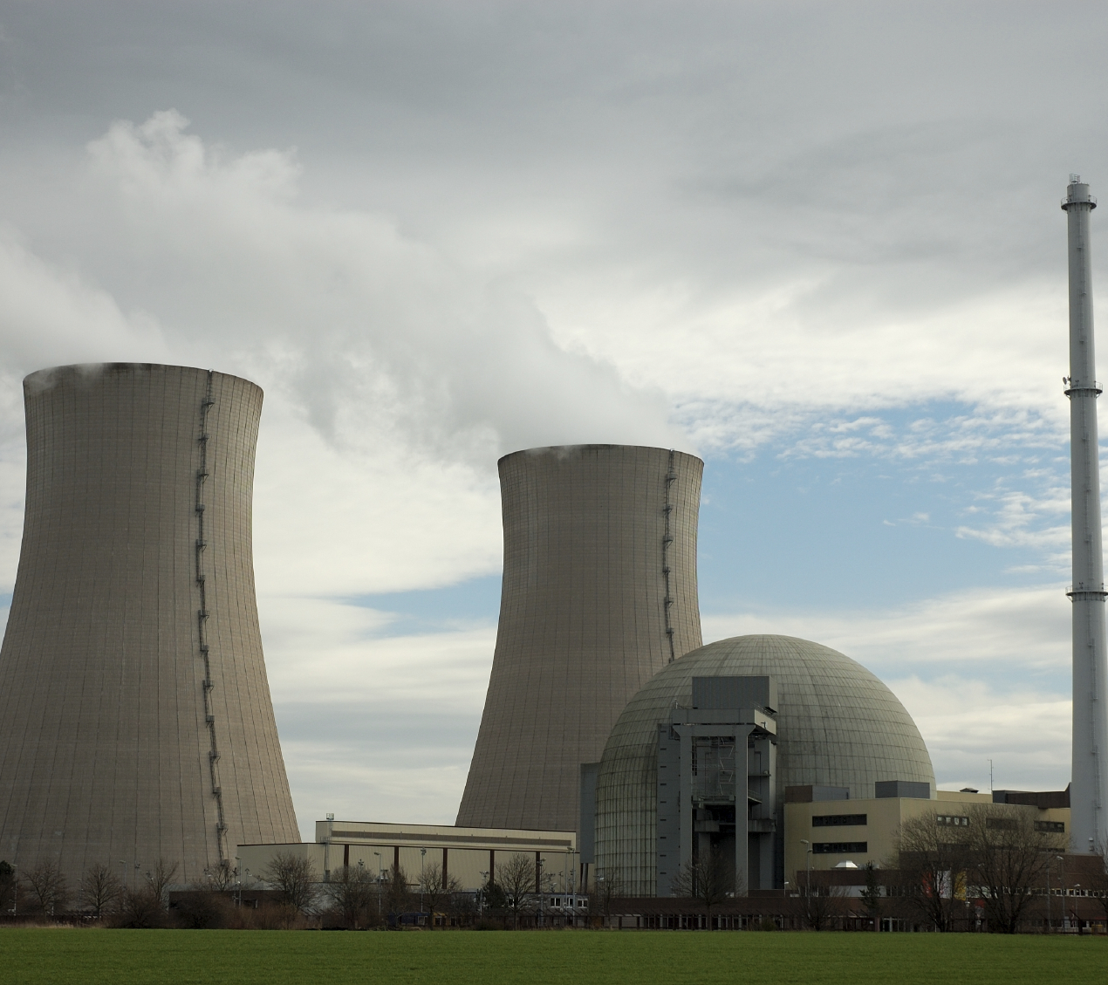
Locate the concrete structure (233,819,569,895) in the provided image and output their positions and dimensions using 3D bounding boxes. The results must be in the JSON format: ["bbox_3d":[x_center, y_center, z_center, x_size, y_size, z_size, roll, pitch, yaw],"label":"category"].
[{"bbox_3d":[-31.010,87.310,559.110,78.000,22.500,30.000,8,-13,-37],"label":"concrete structure"}]

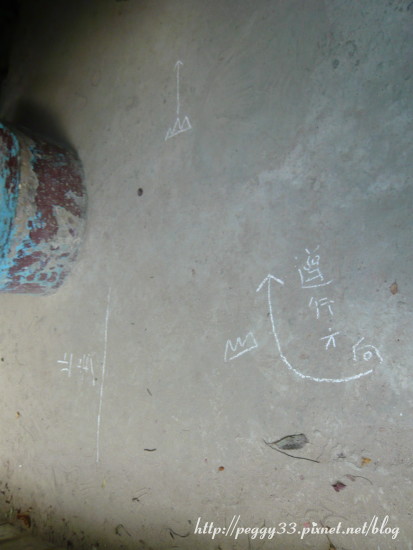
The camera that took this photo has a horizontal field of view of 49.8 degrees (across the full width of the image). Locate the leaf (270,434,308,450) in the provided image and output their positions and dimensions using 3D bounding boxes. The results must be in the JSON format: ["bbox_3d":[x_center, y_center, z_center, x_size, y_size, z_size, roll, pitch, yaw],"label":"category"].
[{"bbox_3d":[0.226,0.463,1.224,0.126,0.016,0.037,-24,68,37],"label":"leaf"}]

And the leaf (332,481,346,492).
[{"bbox_3d":[0.335,0.530,1.120,0.033,0.009,0.022,-54,53,22],"label":"leaf"}]

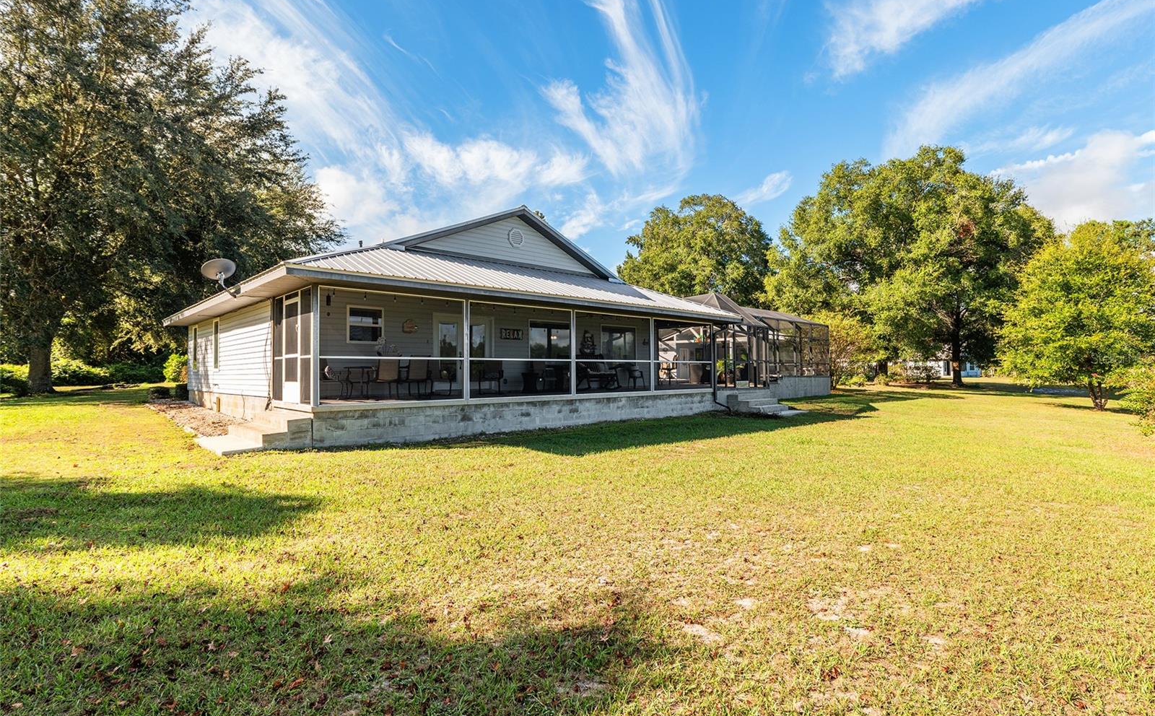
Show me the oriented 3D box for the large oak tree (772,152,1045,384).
[{"bbox_3d":[26.083,-7.219,43.000,20.300,18.900,19.000,-1,-2,31],"label":"large oak tree"}]

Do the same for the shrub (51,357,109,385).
[{"bbox_3d":[-31.034,0.830,34.000,3.100,1.780,2.600,1,-2,-42],"label":"shrub"}]

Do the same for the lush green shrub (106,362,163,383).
[{"bbox_3d":[-30.099,1.010,37.000,3.300,1.420,2.600,1,-2,-39],"label":"lush green shrub"}]

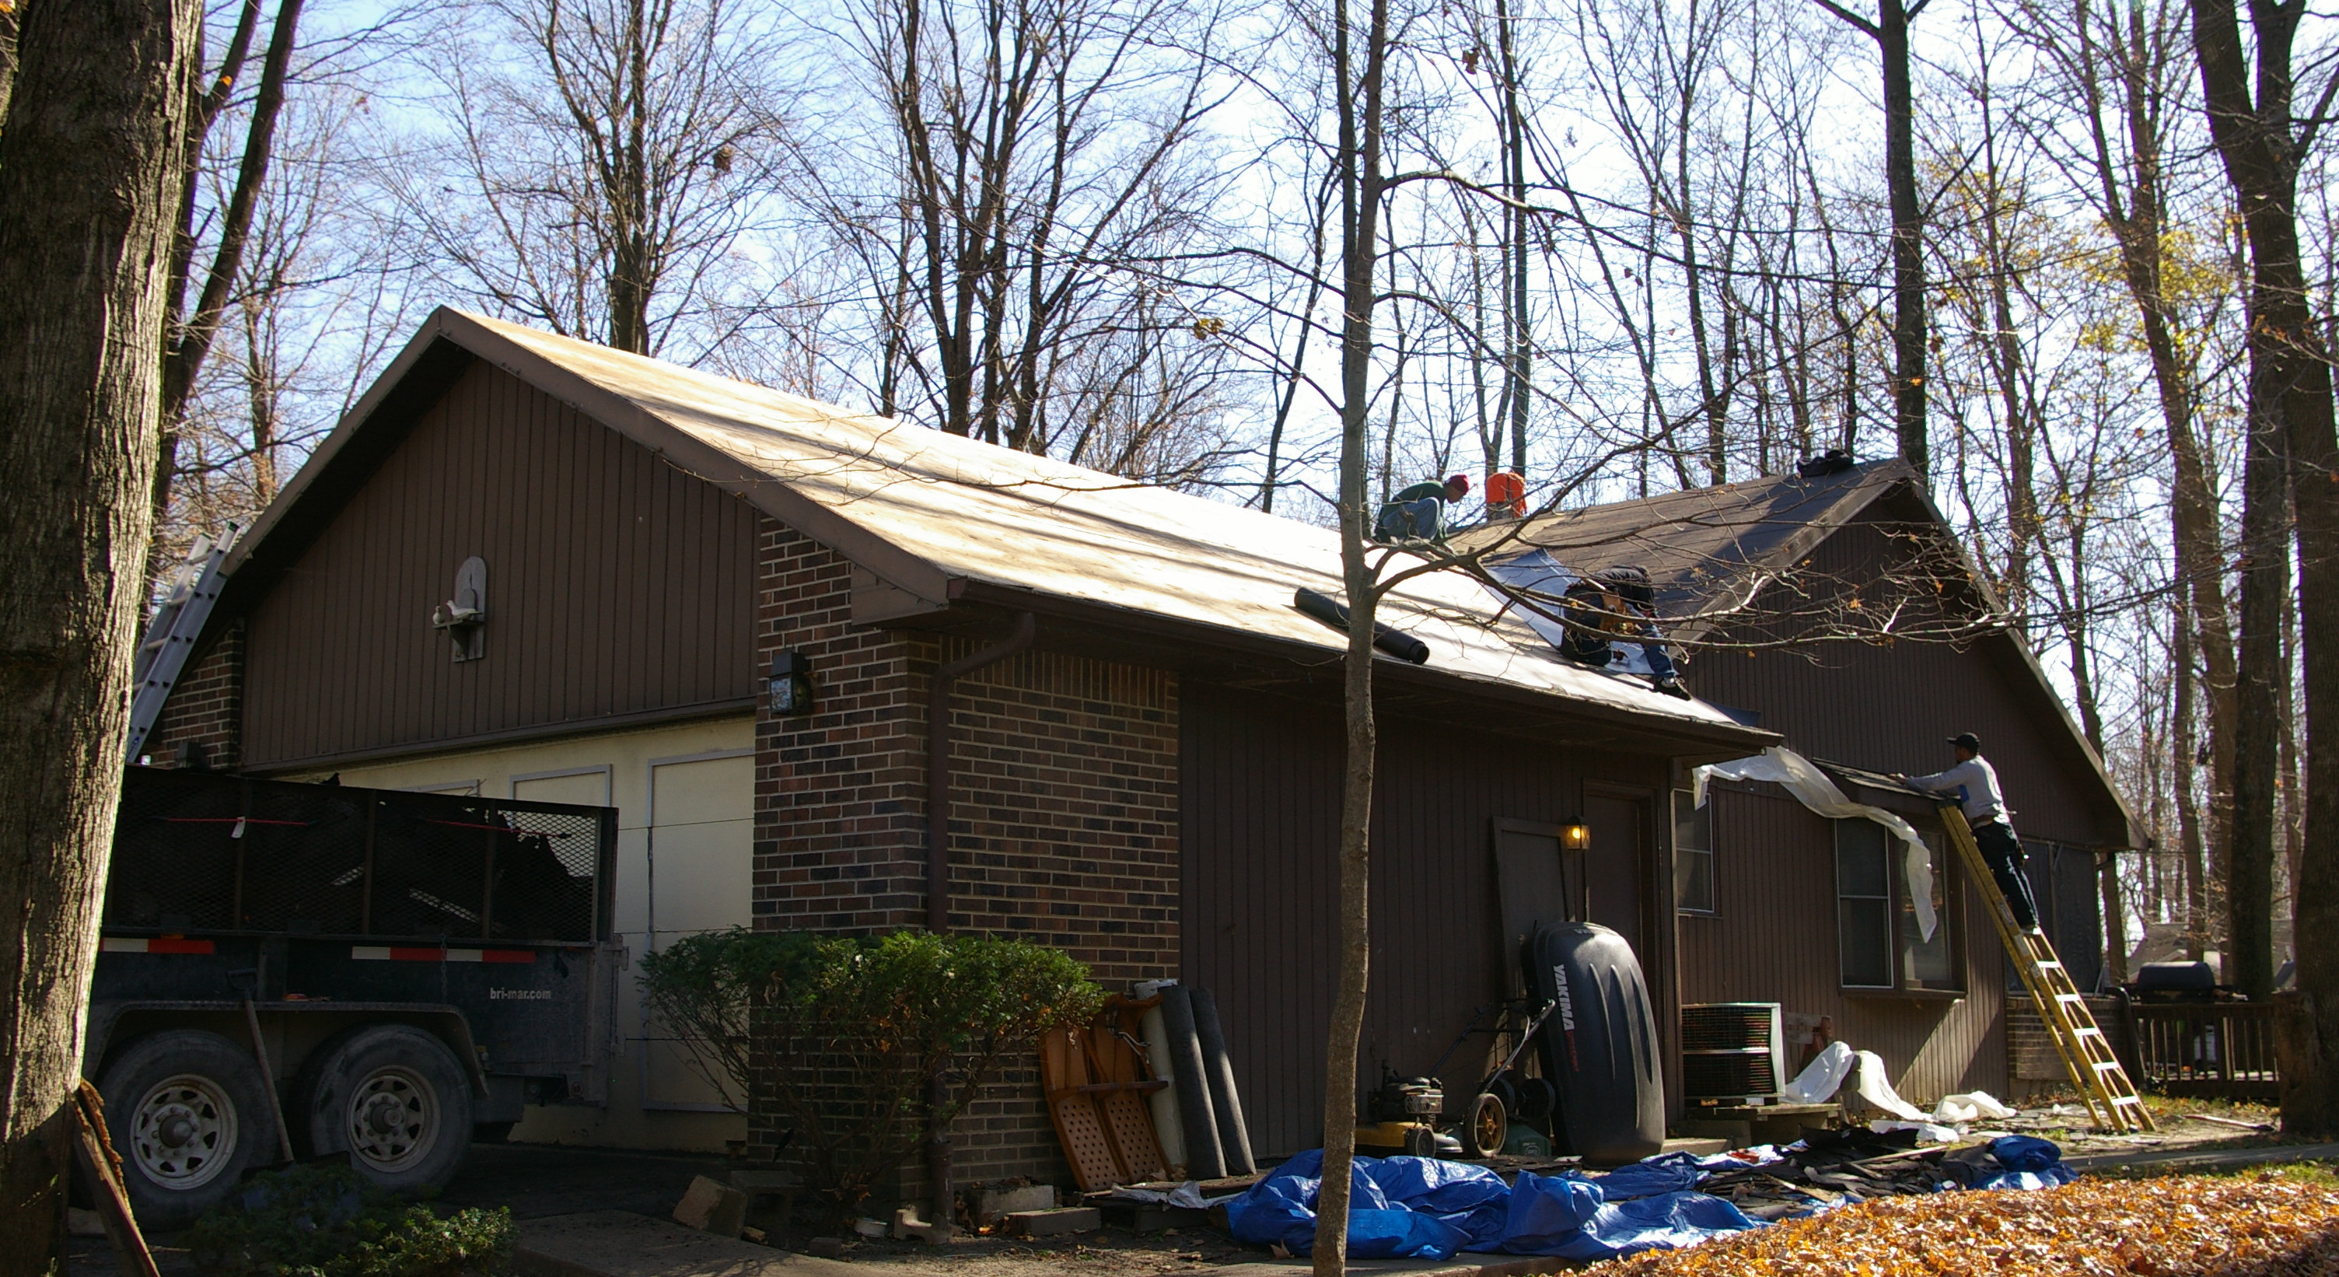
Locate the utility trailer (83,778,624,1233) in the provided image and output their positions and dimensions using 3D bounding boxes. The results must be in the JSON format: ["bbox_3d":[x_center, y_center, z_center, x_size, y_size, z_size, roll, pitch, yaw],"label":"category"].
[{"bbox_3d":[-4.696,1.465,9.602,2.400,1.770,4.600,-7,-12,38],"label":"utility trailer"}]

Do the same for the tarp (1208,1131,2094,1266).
[{"bbox_3d":[2.215,2.362,10.539,2.300,0.360,5.600,-8,-12,40],"label":"tarp"}]

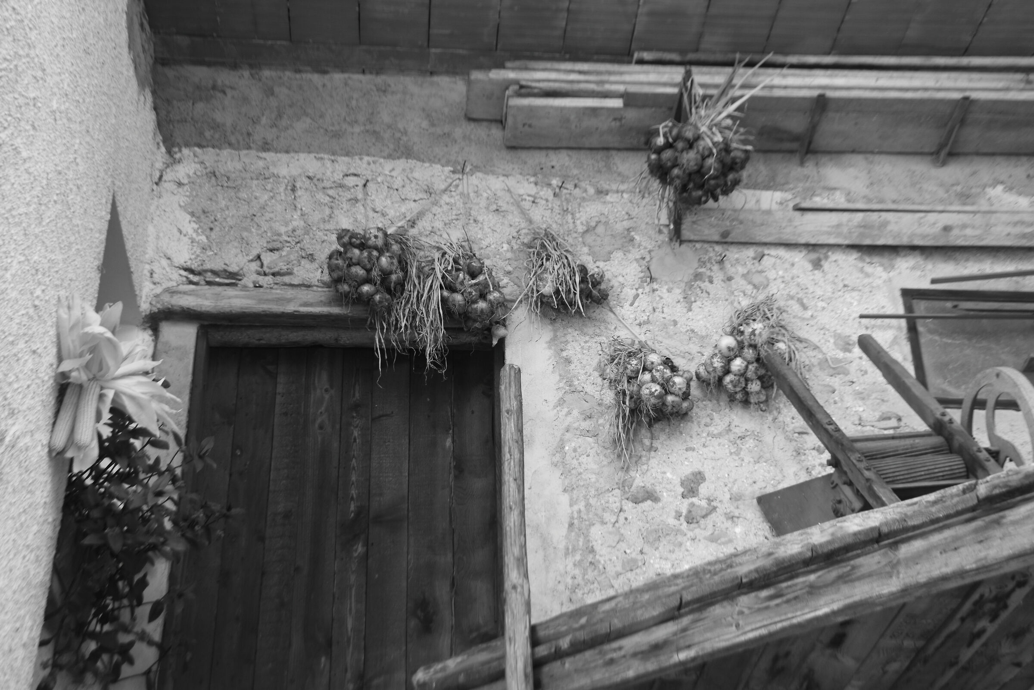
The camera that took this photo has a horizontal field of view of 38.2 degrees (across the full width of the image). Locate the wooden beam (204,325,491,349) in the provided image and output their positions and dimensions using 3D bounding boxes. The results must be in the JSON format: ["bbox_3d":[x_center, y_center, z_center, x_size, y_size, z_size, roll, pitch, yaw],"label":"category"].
[{"bbox_3d":[-0.538,-0.011,4.815,0.908,0.075,0.065,1,-33,-4],"label":"wooden beam"}]

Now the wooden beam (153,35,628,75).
[{"bbox_3d":[-0.443,-1.020,5.359,1.682,0.105,0.060,1,-33,-4],"label":"wooden beam"}]

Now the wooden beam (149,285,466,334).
[{"bbox_3d":[-0.600,-0.105,4.825,1.117,0.115,0.125,1,-33,-4],"label":"wooden beam"}]

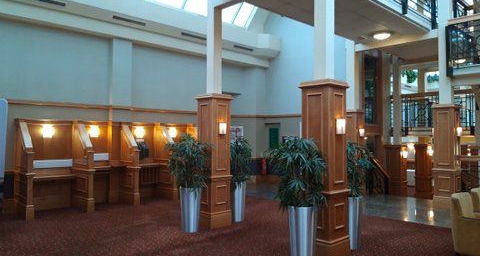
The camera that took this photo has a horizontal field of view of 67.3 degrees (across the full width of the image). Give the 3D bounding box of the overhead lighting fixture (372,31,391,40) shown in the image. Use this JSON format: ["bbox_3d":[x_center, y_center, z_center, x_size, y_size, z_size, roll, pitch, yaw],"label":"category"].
[{"bbox_3d":[3.378,-2.172,8.576,0.408,0.100,0.408,1,-2,-43],"label":"overhead lighting fixture"}]

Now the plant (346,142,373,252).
[{"bbox_3d":[1.586,0.932,5.152,0.656,1.568,0.656,1,-2,-43],"label":"plant"}]

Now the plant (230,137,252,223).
[{"bbox_3d":[-0.013,0.935,6.617,0.600,1.566,0.600,0,-1,0],"label":"plant"}]

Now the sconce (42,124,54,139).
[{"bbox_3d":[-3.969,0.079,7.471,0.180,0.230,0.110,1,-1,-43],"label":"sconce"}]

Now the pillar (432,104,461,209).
[{"bbox_3d":[4.632,0.636,8.048,0.448,2.315,0.448,1,-2,-43],"label":"pillar"}]

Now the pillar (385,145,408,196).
[{"bbox_3d":[4.938,1.448,11.360,0.432,1.808,0.432,1,-2,-43],"label":"pillar"}]

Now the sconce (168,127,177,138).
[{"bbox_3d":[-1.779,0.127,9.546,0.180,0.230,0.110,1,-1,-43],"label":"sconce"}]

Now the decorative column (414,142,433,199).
[{"bbox_3d":[6.745,1.608,13.200,0.440,2.016,0.440,1,-2,-43],"label":"decorative column"}]

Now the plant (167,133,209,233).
[{"bbox_3d":[-0.860,0.906,6.080,0.720,1.648,0.720,0,-1,0],"label":"plant"}]

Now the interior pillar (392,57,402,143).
[{"bbox_3d":[5.027,-0.853,11.520,0.192,2.784,0.192,1,-2,-43],"label":"interior pillar"}]

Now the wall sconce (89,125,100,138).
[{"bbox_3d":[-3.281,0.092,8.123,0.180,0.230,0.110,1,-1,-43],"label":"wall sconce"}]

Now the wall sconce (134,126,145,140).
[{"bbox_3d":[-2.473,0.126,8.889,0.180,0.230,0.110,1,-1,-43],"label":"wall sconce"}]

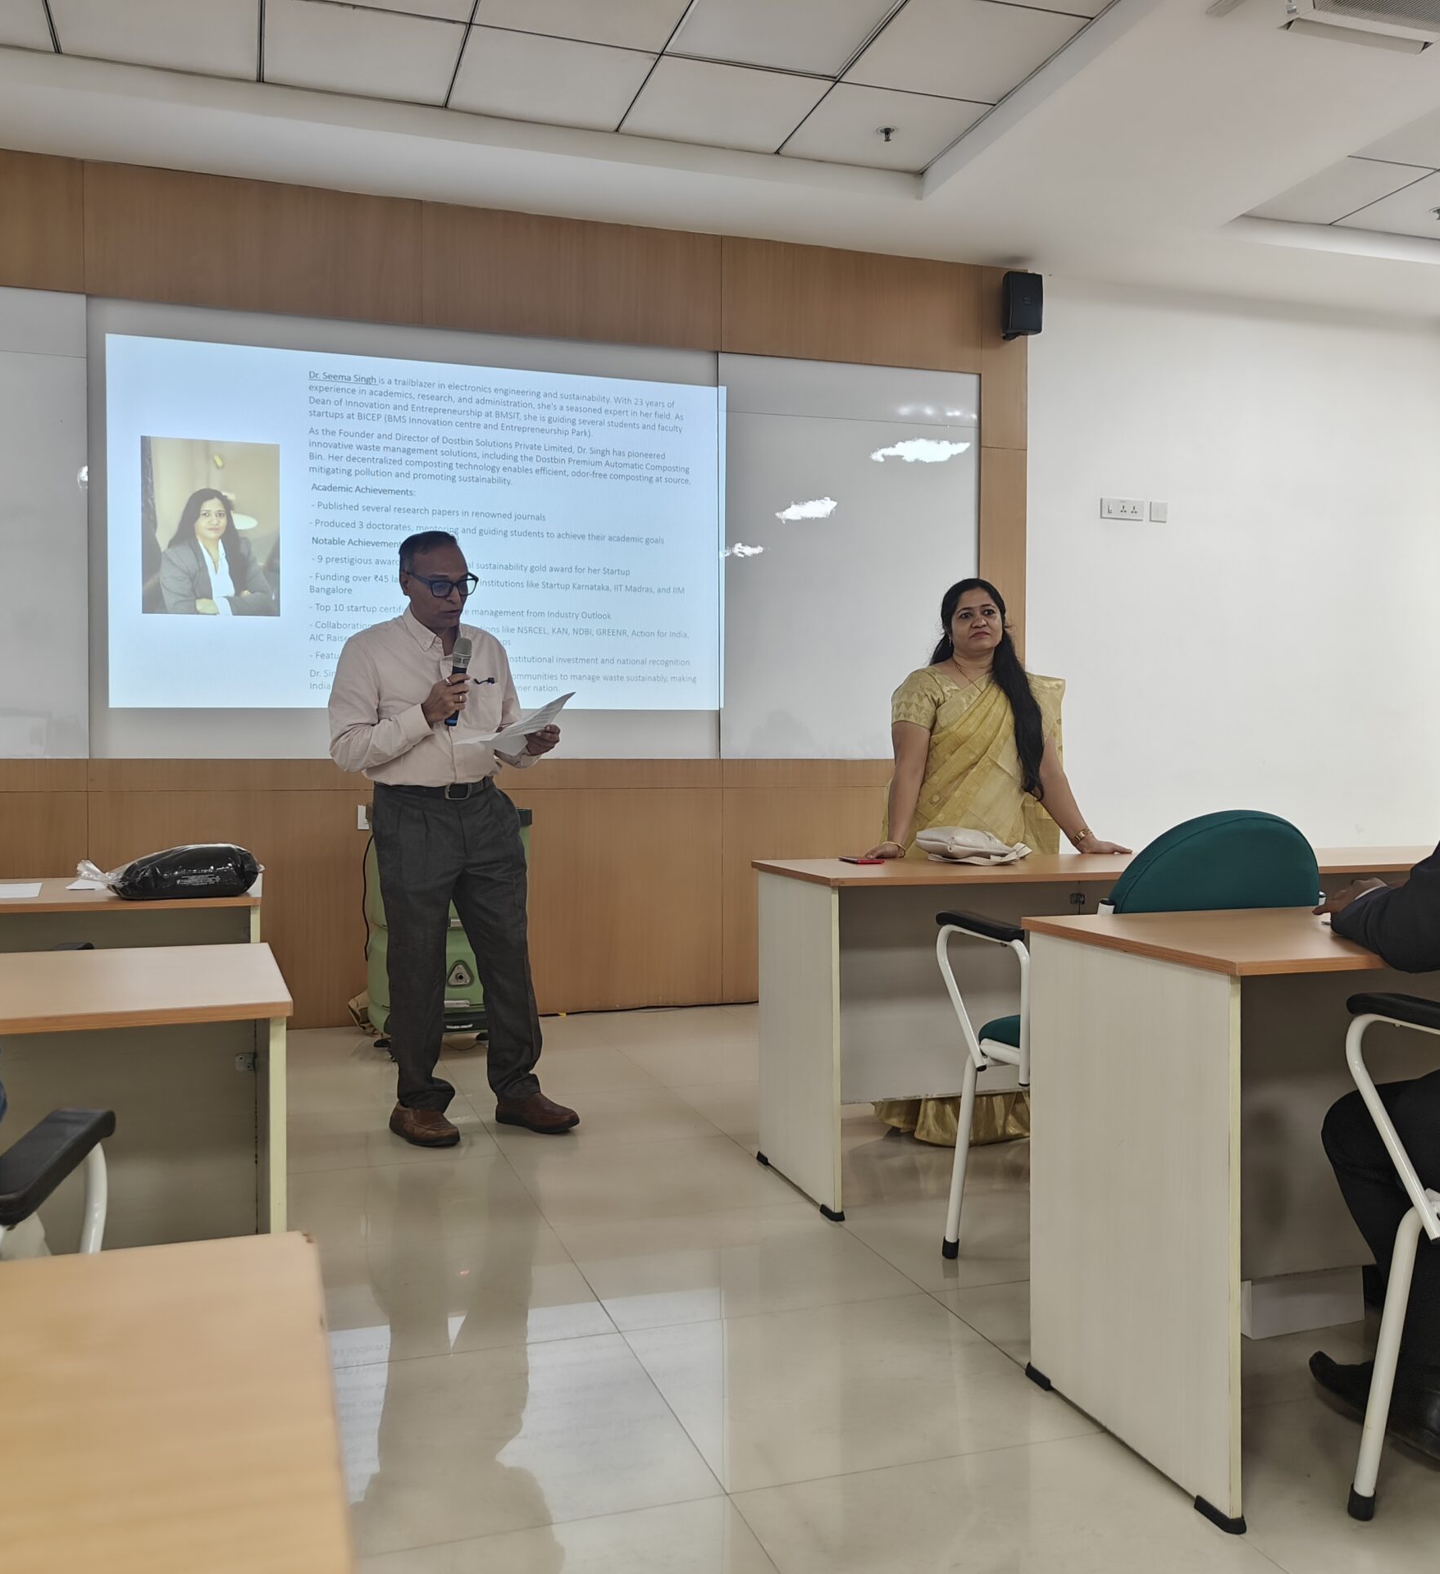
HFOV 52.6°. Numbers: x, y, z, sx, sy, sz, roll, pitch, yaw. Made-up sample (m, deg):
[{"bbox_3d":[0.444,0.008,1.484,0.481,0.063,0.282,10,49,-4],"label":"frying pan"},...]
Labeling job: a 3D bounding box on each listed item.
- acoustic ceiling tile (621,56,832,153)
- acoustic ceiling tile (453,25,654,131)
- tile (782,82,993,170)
[{"bbox_3d":[0.016,-2.319,4.948,0.600,0.020,0.582,0,1,-18],"label":"acoustic ceiling tile"},{"bbox_3d":[-0.554,-2.314,4.762,0.600,0.020,0.582,0,1,-18],"label":"acoustic ceiling tile"},{"bbox_3d":[0.582,-2.324,5.132,0.590,0.020,0.582,0,1,-18],"label":"tile"}]

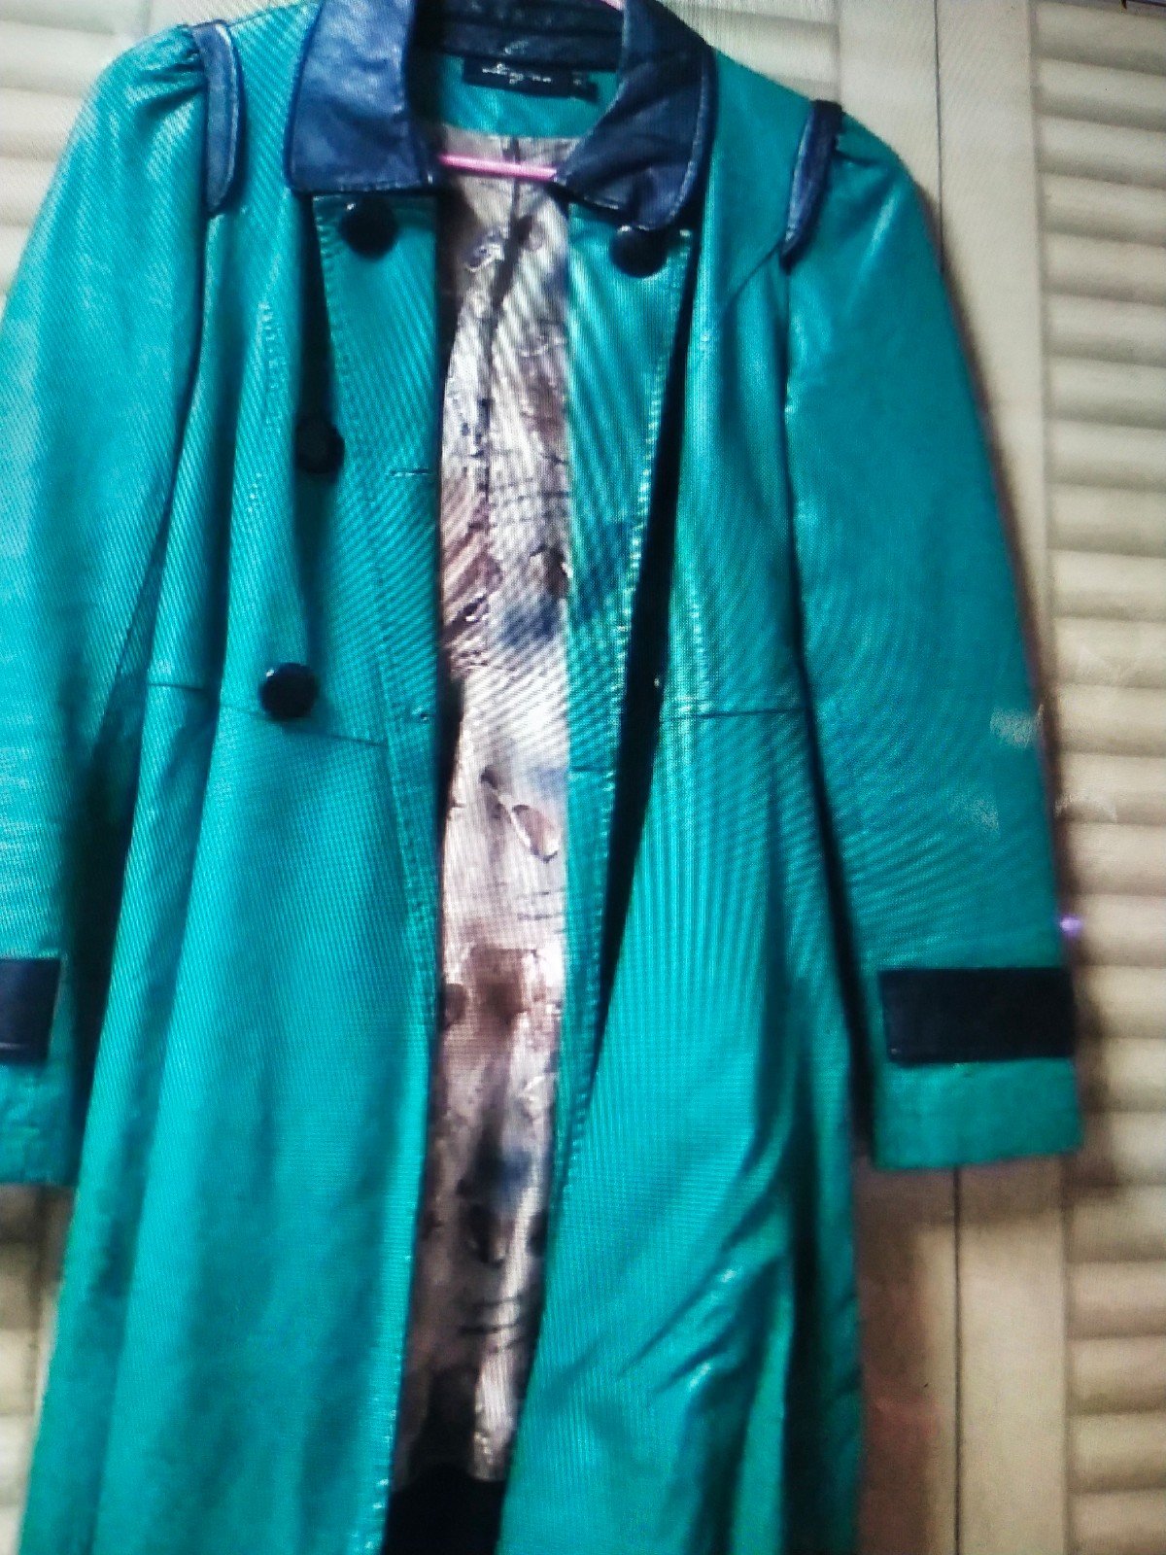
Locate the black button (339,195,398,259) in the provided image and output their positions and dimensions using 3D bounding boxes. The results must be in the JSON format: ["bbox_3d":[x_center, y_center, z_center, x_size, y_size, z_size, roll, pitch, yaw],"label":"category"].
[{"bbox_3d":[-0.126,-0.324,0.795,0.034,0.034,0.011,3,-8,-7],"label":"black button"}]

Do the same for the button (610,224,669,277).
[{"bbox_3d":[0.034,-0.318,0.810,0.034,0.034,0.011,3,-8,-7],"label":"button"}]

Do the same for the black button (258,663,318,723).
[{"bbox_3d":[-0.167,-0.048,0.767,0.033,0.033,0.011,3,-8,-7],"label":"black button"}]

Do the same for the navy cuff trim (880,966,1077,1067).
[{"bbox_3d":[0.234,0.142,0.800,0.116,0.054,0.030,-1,-7,-7],"label":"navy cuff trim"}]

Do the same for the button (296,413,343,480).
[{"bbox_3d":[-0.156,-0.194,0.790,0.033,0.033,0.011,2,-7,-3],"label":"button"}]

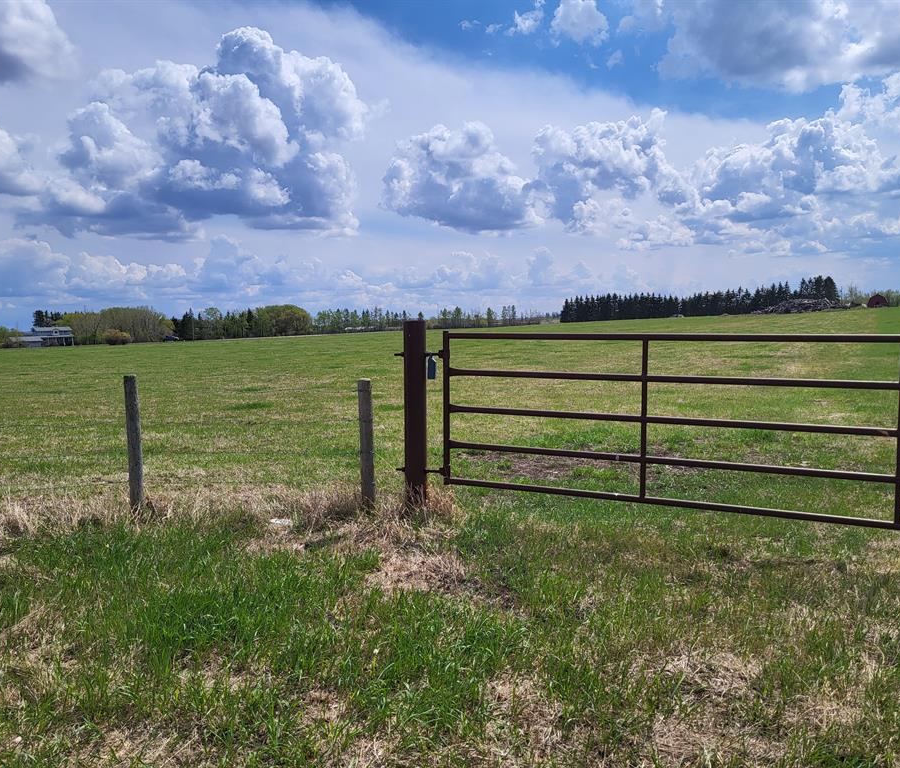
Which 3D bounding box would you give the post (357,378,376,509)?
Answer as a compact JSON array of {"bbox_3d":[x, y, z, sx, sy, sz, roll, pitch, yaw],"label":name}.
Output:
[{"bbox_3d":[-0.724,0.526,6.649,0.112,1.133,0.112,-1,4,0],"label":"post"}]

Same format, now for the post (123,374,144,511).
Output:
[{"bbox_3d":[-2.734,0.519,6.648,0.112,1.174,0.112,-1,4,0],"label":"post"}]

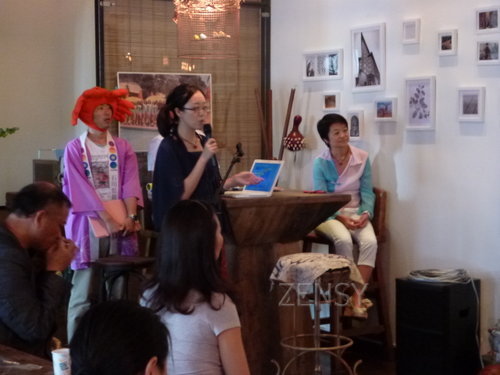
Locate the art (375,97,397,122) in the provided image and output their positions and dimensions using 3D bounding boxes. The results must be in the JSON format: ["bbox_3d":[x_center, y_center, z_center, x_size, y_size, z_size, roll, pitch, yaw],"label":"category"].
[{"bbox_3d":[0.885,-0.503,7.305,0.030,0.149,0.162,-4,6,-41],"label":"art"}]

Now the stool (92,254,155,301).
[{"bbox_3d":[-0.676,0.765,6.254,0.390,0.720,0.390,0,4,0],"label":"stool"}]

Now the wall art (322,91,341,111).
[{"bbox_3d":[0.556,-0.587,7.678,0.030,0.133,0.139,-4,6,-41],"label":"wall art"}]

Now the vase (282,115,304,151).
[{"bbox_3d":[0.304,-0.377,7.870,0.155,0.270,0.155,0,3,0],"label":"vase"}]

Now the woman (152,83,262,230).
[{"bbox_3d":[-0.248,0.255,6.486,0.440,1.702,0.550,4,6,43],"label":"woman"}]

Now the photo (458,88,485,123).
[{"bbox_3d":[1.337,-0.497,6.784,0.030,0.206,0.173,-4,6,-41],"label":"photo"}]

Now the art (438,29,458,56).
[{"bbox_3d":[1.216,-0.883,6.894,0.030,0.157,0.121,-4,6,-41],"label":"art"}]

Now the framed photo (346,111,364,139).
[{"bbox_3d":[0.705,-0.414,7.519,0.030,0.193,0.125,-4,6,-41],"label":"framed photo"}]

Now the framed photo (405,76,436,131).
[{"bbox_3d":[1.073,-0.526,7.087,0.030,0.331,0.227,-4,6,-41],"label":"framed photo"}]

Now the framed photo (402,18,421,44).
[{"bbox_3d":[1.022,-0.982,7.111,0.030,0.151,0.123,-4,6,-41],"label":"framed photo"}]

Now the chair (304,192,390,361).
[{"bbox_3d":[0.594,0.523,6.930,0.420,1.040,0.420,-2,4,-28],"label":"chair"}]

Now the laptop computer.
[{"bbox_3d":[-0.013,-0.049,6.915,0.327,0.224,0.325,-3,5,-33],"label":"laptop computer"}]

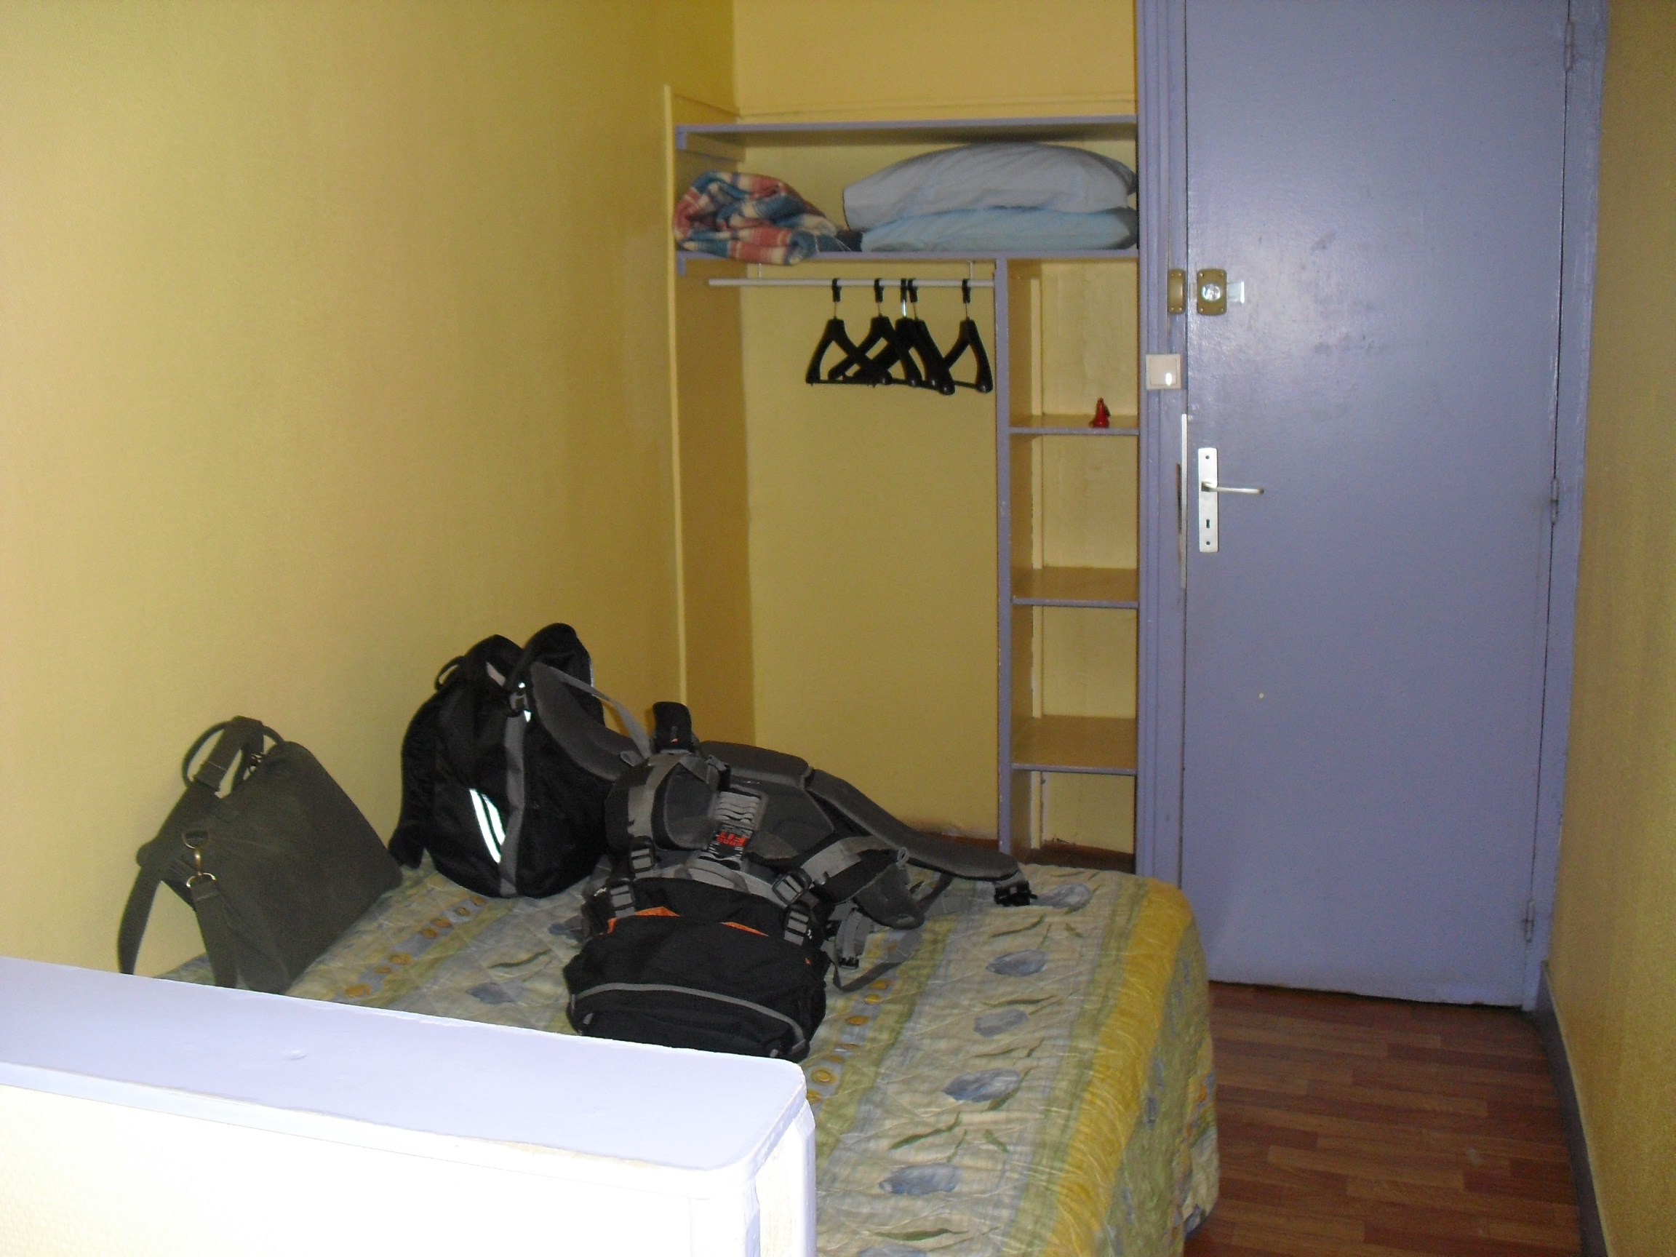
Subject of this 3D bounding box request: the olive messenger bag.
[{"bbox_3d":[-0.797,0.302,2.510,0.120,0.310,0.400,-19,12,15],"label":"olive messenger bag"}]

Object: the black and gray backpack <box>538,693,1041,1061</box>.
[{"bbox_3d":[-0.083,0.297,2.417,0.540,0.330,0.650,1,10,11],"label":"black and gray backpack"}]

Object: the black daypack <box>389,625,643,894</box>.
[{"bbox_3d":[-0.501,0.195,2.803,0.290,0.410,0.230,-10,14,-42],"label":"black daypack"}]

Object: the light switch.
[{"bbox_3d":[0.685,-0.538,3.663,0.076,0.077,0.025,2,11,17],"label":"light switch"}]

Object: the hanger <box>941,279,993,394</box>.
[{"bbox_3d":[0.300,-0.676,4.011,0.045,0.250,0.420,-2,10,-6],"label":"hanger"}]

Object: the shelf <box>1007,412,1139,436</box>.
[{"bbox_3d":[0.582,-0.464,3.979,0.291,0.017,0.470,2,11,17],"label":"shelf"}]

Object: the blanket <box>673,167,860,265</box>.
[{"bbox_3d":[-0.135,-0.948,4.021,0.405,0.212,0.360,2,11,17],"label":"blanket"}]

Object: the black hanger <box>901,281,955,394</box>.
[{"bbox_3d":[0.187,-0.683,4.045,0.045,0.250,0.420,-4,11,-18],"label":"black hanger"}]

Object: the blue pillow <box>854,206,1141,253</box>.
[{"bbox_3d":[0.401,-0.881,3.910,0.600,0.110,0.500,1,8,12],"label":"blue pillow"}]

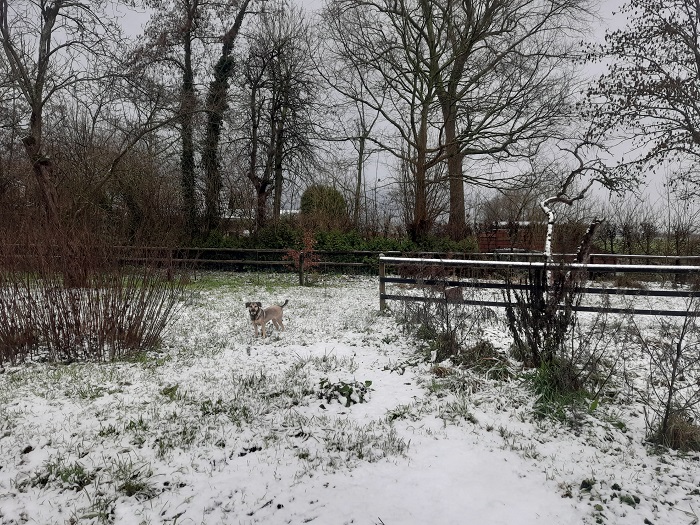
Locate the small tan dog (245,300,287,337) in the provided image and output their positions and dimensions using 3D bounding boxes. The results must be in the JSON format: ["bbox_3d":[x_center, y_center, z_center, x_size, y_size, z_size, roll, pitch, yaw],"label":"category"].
[{"bbox_3d":[-1.178,0.775,6.850,0.680,0.500,0.230,-3,5,-45],"label":"small tan dog"}]

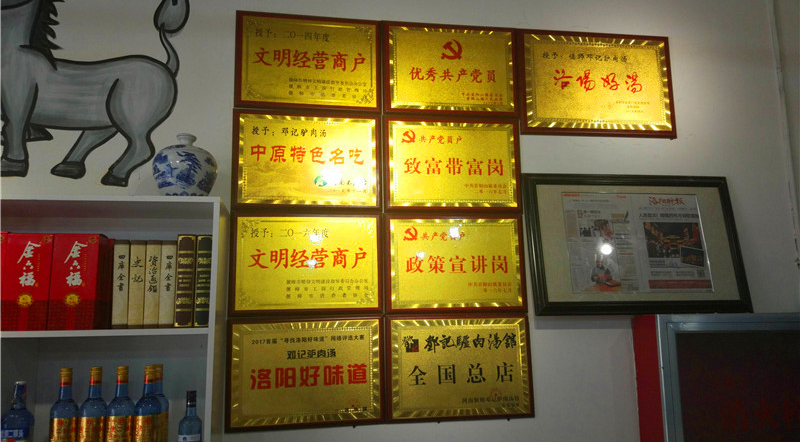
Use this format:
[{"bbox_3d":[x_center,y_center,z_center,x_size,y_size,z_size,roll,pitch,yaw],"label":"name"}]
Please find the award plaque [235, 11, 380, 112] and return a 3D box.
[{"bbox_3d":[-0.315,-0.549,2.256,0.500,0.349,0.020,1,-10,-10],"label":"award plaque"}]

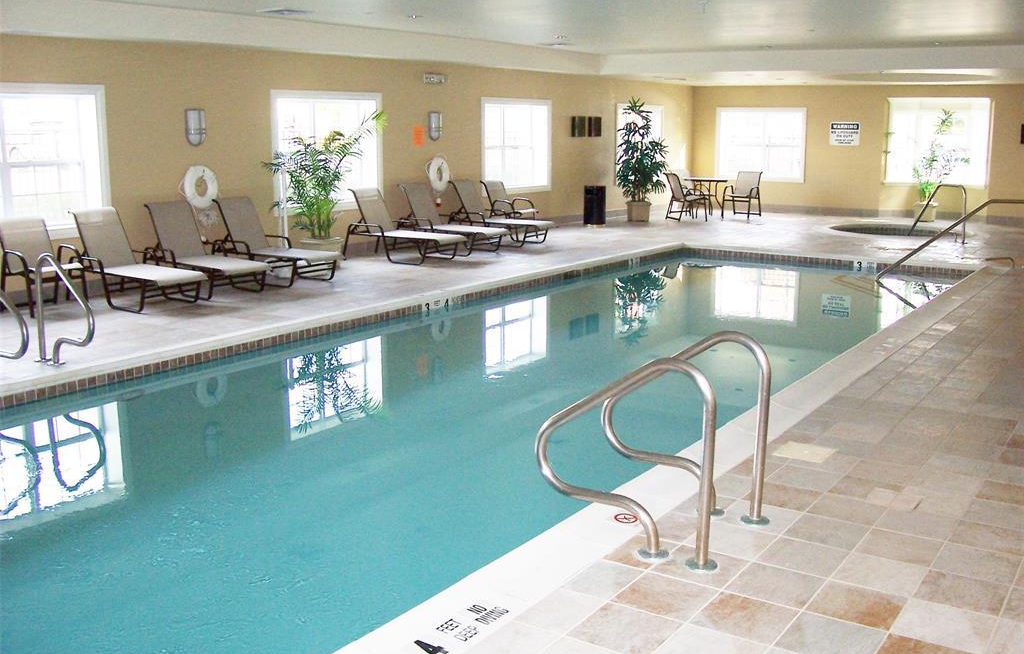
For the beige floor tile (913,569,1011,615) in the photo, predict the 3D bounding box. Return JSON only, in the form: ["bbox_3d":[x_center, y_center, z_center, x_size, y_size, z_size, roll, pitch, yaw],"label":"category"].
[{"bbox_3d":[1.660,0.983,3.699,0.300,0.010,0.300,7,13,34],"label":"beige floor tile"}]

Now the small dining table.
[{"bbox_3d":[3.774,-2.489,19.513,0.880,0.720,0.880,7,13,34],"label":"small dining table"}]

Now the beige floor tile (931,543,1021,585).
[{"bbox_3d":[1.816,0.926,3.925,0.304,0.012,0.304,8,13,34],"label":"beige floor tile"}]

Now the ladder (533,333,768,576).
[{"bbox_3d":[0.610,0.449,4.268,0.836,0.826,0.663,8,13,34],"label":"ladder"}]

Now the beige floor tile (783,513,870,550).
[{"bbox_3d":[1.341,0.877,4.283,0.300,0.010,0.300,7,13,34],"label":"beige floor tile"}]

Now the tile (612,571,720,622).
[{"bbox_3d":[0.569,0.994,3.707,0.300,0.010,0.300,7,13,34],"label":"tile"}]

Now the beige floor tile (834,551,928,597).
[{"bbox_3d":[1.405,0.947,3.835,0.304,0.012,0.304,8,13,34],"label":"beige floor tile"}]

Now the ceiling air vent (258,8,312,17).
[{"bbox_3d":[-2.534,-3.520,11.280,0.460,0.040,0.460,7,13,34],"label":"ceiling air vent"}]

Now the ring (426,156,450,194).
[{"bbox_3d":[-1.105,-2.325,15.335,0.110,0.550,0.540,7,13,34],"label":"ring"}]

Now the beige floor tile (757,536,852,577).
[{"bbox_3d":[1.153,0.914,3.977,0.300,0.010,0.300,7,13,34],"label":"beige floor tile"}]

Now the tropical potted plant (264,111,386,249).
[{"bbox_3d":[-2.227,-1.666,12.349,1.150,1.900,1.220,0,11,0],"label":"tropical potted plant"}]

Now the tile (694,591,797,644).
[{"bbox_3d":[0.825,1.032,3.560,0.300,0.010,0.300,7,13,34],"label":"tile"}]

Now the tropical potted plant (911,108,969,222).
[{"bbox_3d":[8.316,-3.119,19.445,1.122,2.213,1.020,8,13,34],"label":"tropical potted plant"}]

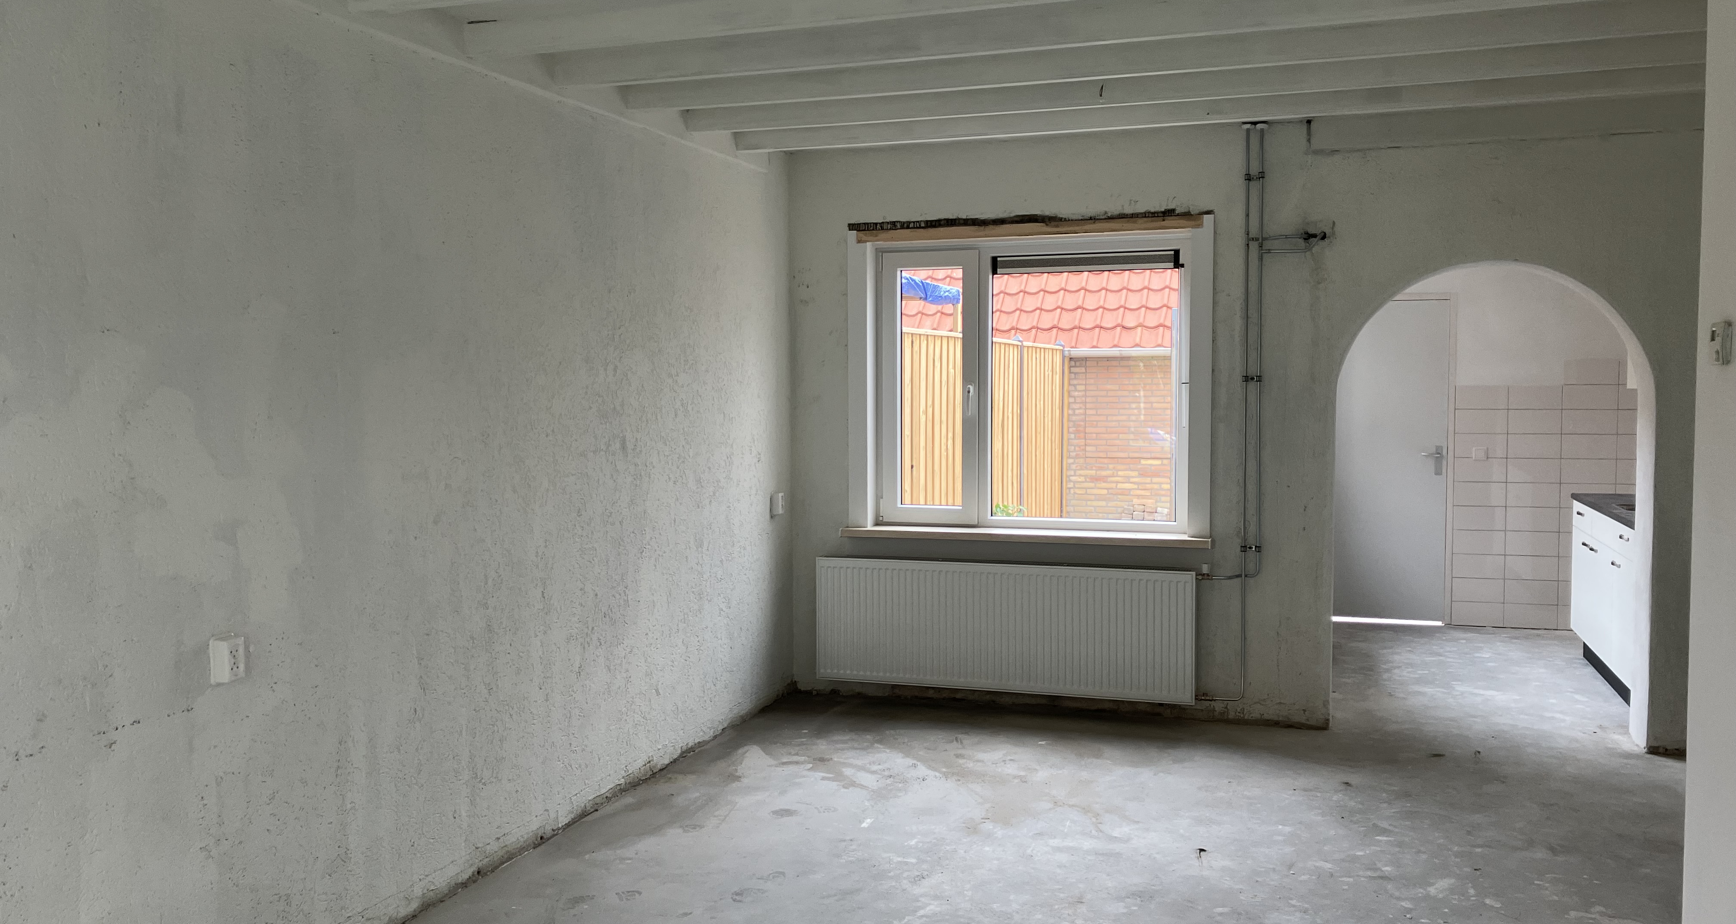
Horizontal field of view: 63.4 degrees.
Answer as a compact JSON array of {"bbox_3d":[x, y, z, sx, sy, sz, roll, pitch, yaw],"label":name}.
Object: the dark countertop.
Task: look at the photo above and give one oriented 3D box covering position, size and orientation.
[{"bbox_3d":[3.962,0.256,6.945,0.610,0.038,1.810,1,4,18],"label":"dark countertop"}]

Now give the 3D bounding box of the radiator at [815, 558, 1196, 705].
[{"bbox_3d":[0.629,0.781,6.654,1.816,0.604,0.100,1,4,18],"label":"radiator"}]

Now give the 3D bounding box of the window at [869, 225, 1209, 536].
[{"bbox_3d":[0.798,-0.379,6.779,1.562,1.405,0.100,1,4,18],"label":"window"}]

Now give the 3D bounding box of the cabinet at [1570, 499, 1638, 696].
[{"bbox_3d":[3.967,0.703,6.963,0.592,0.856,1.795,1,4,18],"label":"cabinet"}]

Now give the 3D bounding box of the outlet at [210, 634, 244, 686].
[{"bbox_3d":[-1.557,0.480,3.418,0.052,0.108,0.057,1,4,18],"label":"outlet"}]

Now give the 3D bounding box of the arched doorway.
[{"bbox_3d":[2.703,0.165,6.163,1.253,2.046,0.305,1,4,18],"label":"arched doorway"}]

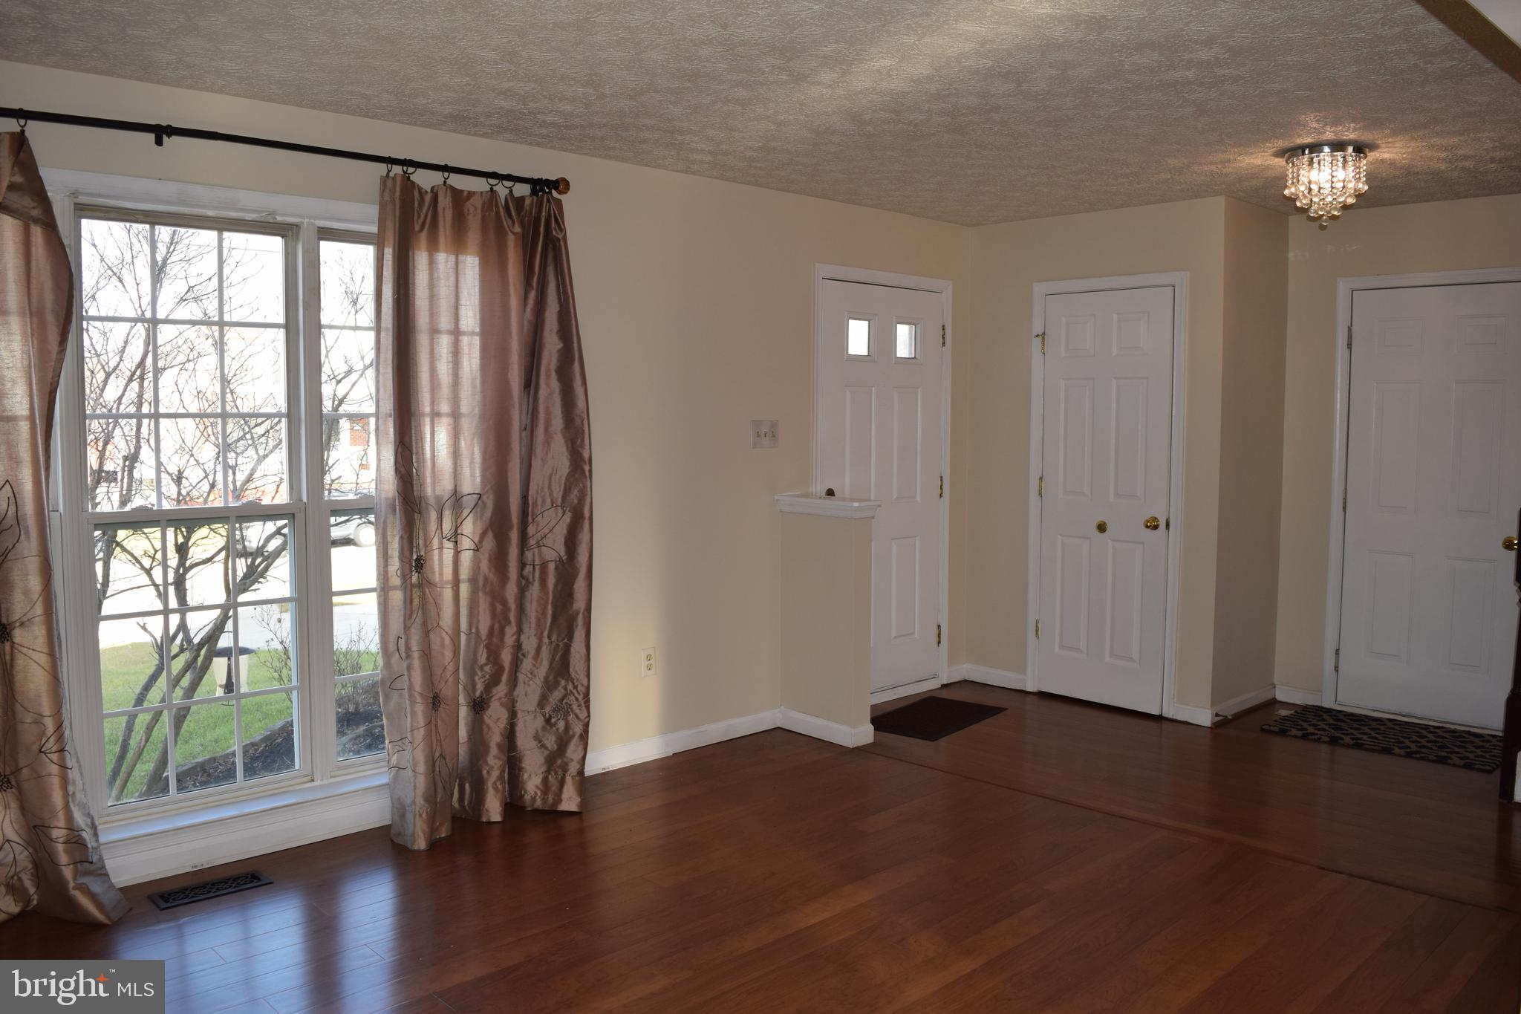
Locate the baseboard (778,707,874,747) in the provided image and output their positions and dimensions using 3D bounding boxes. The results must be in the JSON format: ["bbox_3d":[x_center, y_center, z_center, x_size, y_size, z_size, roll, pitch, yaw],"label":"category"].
[{"bbox_3d":[0.299,0.990,5.178,0.139,0.089,0.452,-5,7,-42],"label":"baseboard"}]

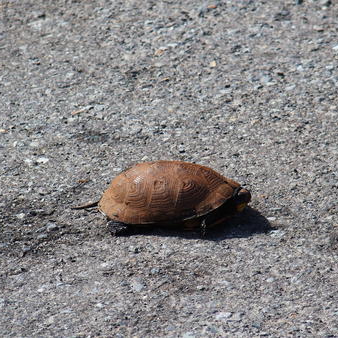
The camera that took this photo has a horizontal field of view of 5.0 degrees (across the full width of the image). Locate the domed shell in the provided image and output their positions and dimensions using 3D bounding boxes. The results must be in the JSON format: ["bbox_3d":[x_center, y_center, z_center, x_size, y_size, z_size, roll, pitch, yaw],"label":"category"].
[{"bbox_3d":[0.000,0.017,3.500,0.128,0.044,0.093,4,26,7],"label":"domed shell"}]

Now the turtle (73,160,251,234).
[{"bbox_3d":[-0.007,0.018,3.500,0.160,0.051,0.102,4,26,7],"label":"turtle"}]

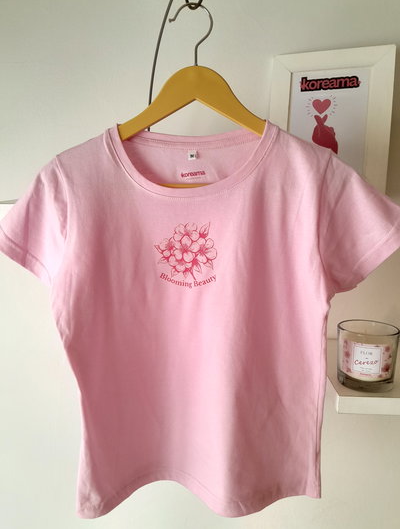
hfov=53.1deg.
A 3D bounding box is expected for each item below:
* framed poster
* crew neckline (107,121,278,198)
[{"bbox_3d":[0.239,-0.252,0.746,0.220,0.285,0.020,3,7,12],"label":"framed poster"},{"bbox_3d":[-0.010,-0.144,0.555,0.237,0.108,0.045,1,7,3],"label":"crew neckline"}]

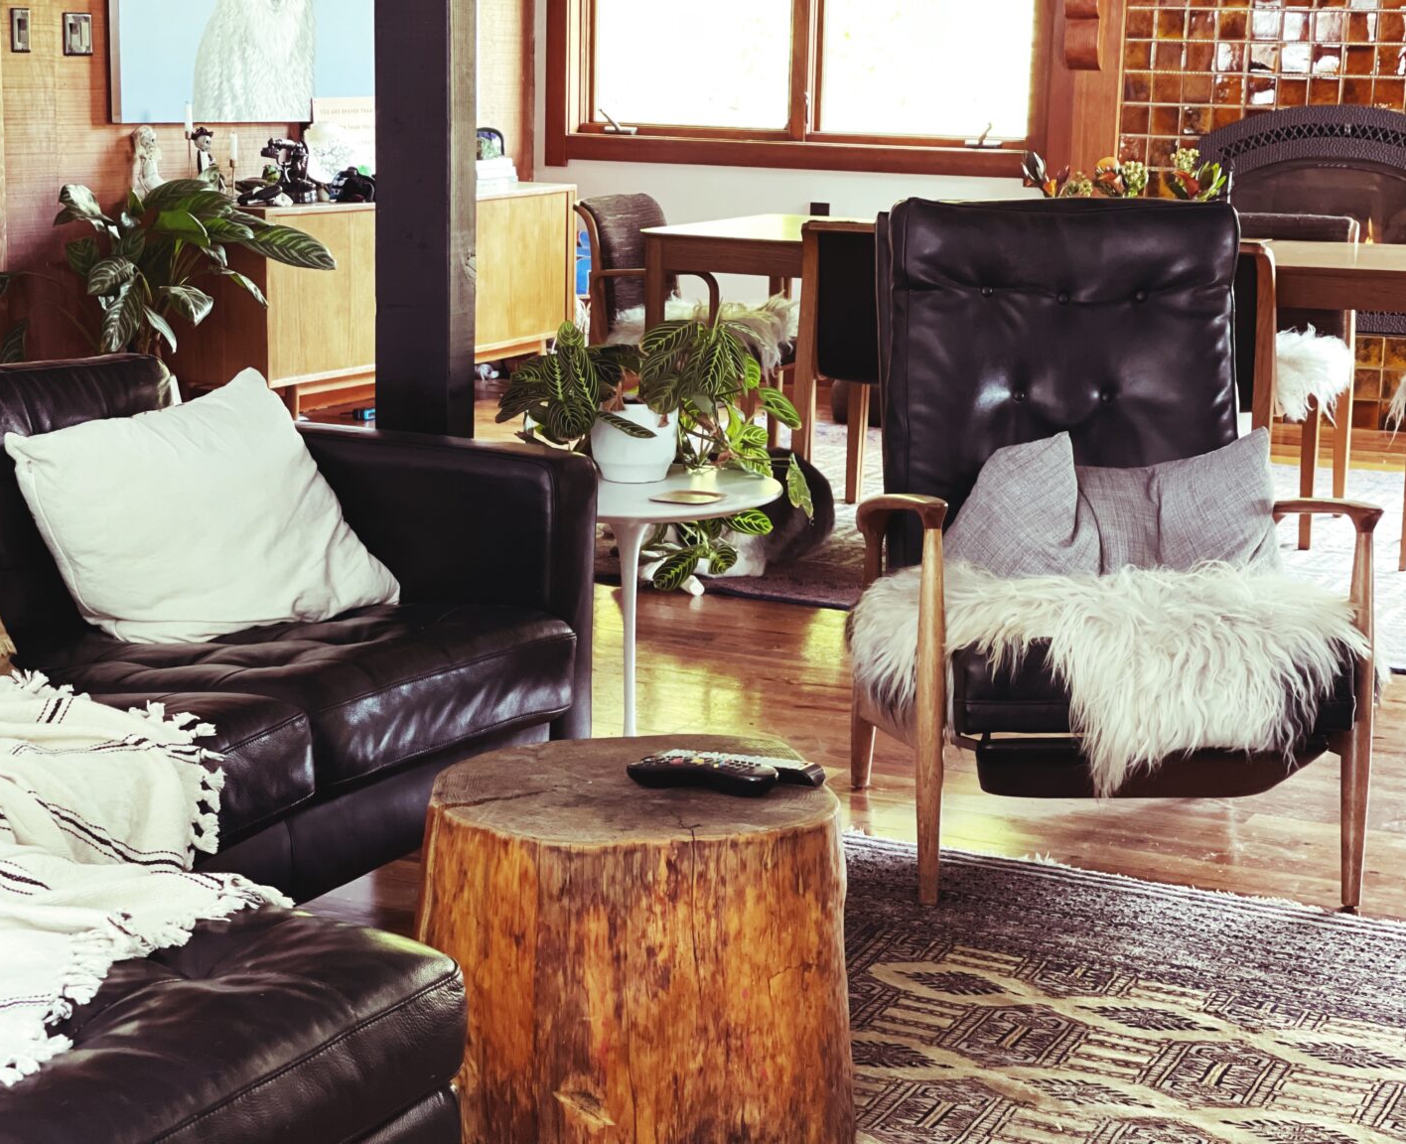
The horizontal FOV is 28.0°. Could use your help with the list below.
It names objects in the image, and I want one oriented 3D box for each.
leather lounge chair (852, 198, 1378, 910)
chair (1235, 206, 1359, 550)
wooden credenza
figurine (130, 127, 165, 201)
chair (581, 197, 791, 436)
[{"bbox_3d":[0.644,-0.064,4.487,0.710,1.000,0.840,1,11,-4],"label":"leather lounge chair"},{"bbox_3d":[1.427,-0.526,7.429,0.500,0.810,0.560,6,12,24],"label":"chair"},{"bbox_3d":[-1.053,-0.850,9.000,0.465,0.730,1.950,6,12,24],"label":"wooden credenza"},{"bbox_3d":[-1.582,-1.185,8.154,0.125,0.230,0.105,6,12,24],"label":"figurine"},{"bbox_3d":[0.007,-0.616,7.718,0.570,0.810,0.560,6,12,24],"label":"chair"}]

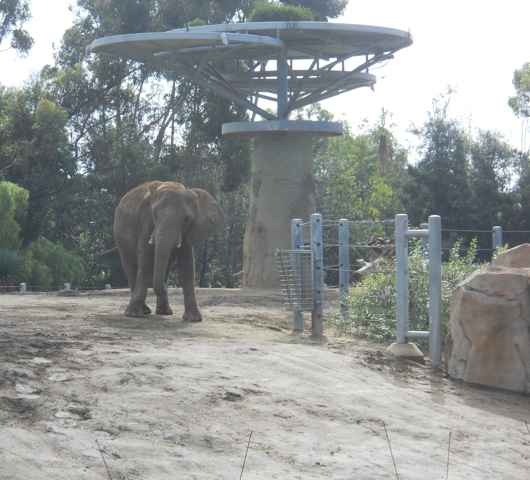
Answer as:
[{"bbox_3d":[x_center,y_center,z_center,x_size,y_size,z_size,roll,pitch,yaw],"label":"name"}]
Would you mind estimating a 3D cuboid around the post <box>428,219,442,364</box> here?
[{"bbox_3d":[2.520,0.739,26.693,0.175,2.200,0.175,0,0,0],"label":"post"}]

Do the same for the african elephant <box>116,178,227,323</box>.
[{"bbox_3d":[-1.782,0.201,33.800,2.000,2.550,3.500,0,0,-12],"label":"african elephant"}]

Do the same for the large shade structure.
[{"bbox_3d":[-0.488,-2.658,57.000,10.200,8.400,9.000,0,0,0],"label":"large shade structure"}]

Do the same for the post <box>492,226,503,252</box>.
[{"bbox_3d":[4.754,0.674,36.994,0.175,1.900,0.175,0,0,0],"label":"post"}]

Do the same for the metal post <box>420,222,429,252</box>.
[{"bbox_3d":[3.132,0.627,35.494,0.175,1.900,0.175,0,0,0],"label":"metal post"}]

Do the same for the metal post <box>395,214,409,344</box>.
[{"bbox_3d":[2.101,0.612,27.594,0.175,2.000,0.175,0,0,0],"label":"metal post"}]

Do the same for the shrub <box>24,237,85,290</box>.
[{"bbox_3d":[-7.087,0.825,61.000,2.100,1.900,1.900,0,0,0],"label":"shrub"}]

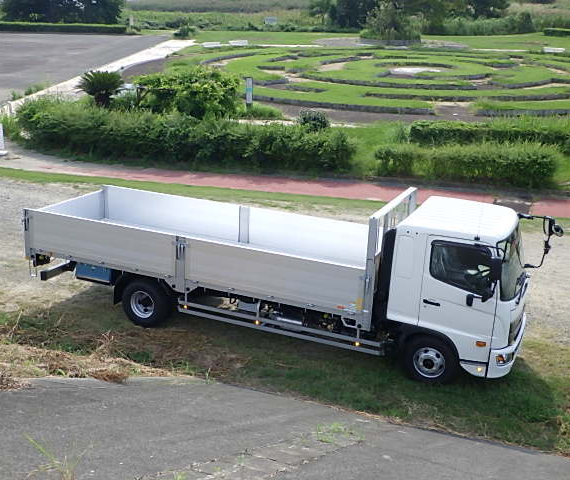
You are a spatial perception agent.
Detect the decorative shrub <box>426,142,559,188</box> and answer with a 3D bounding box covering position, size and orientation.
[{"bbox_3d":[6.400,-2.401,24.246,3.757,1.100,1.300,4,18,10],"label":"decorative shrub"}]

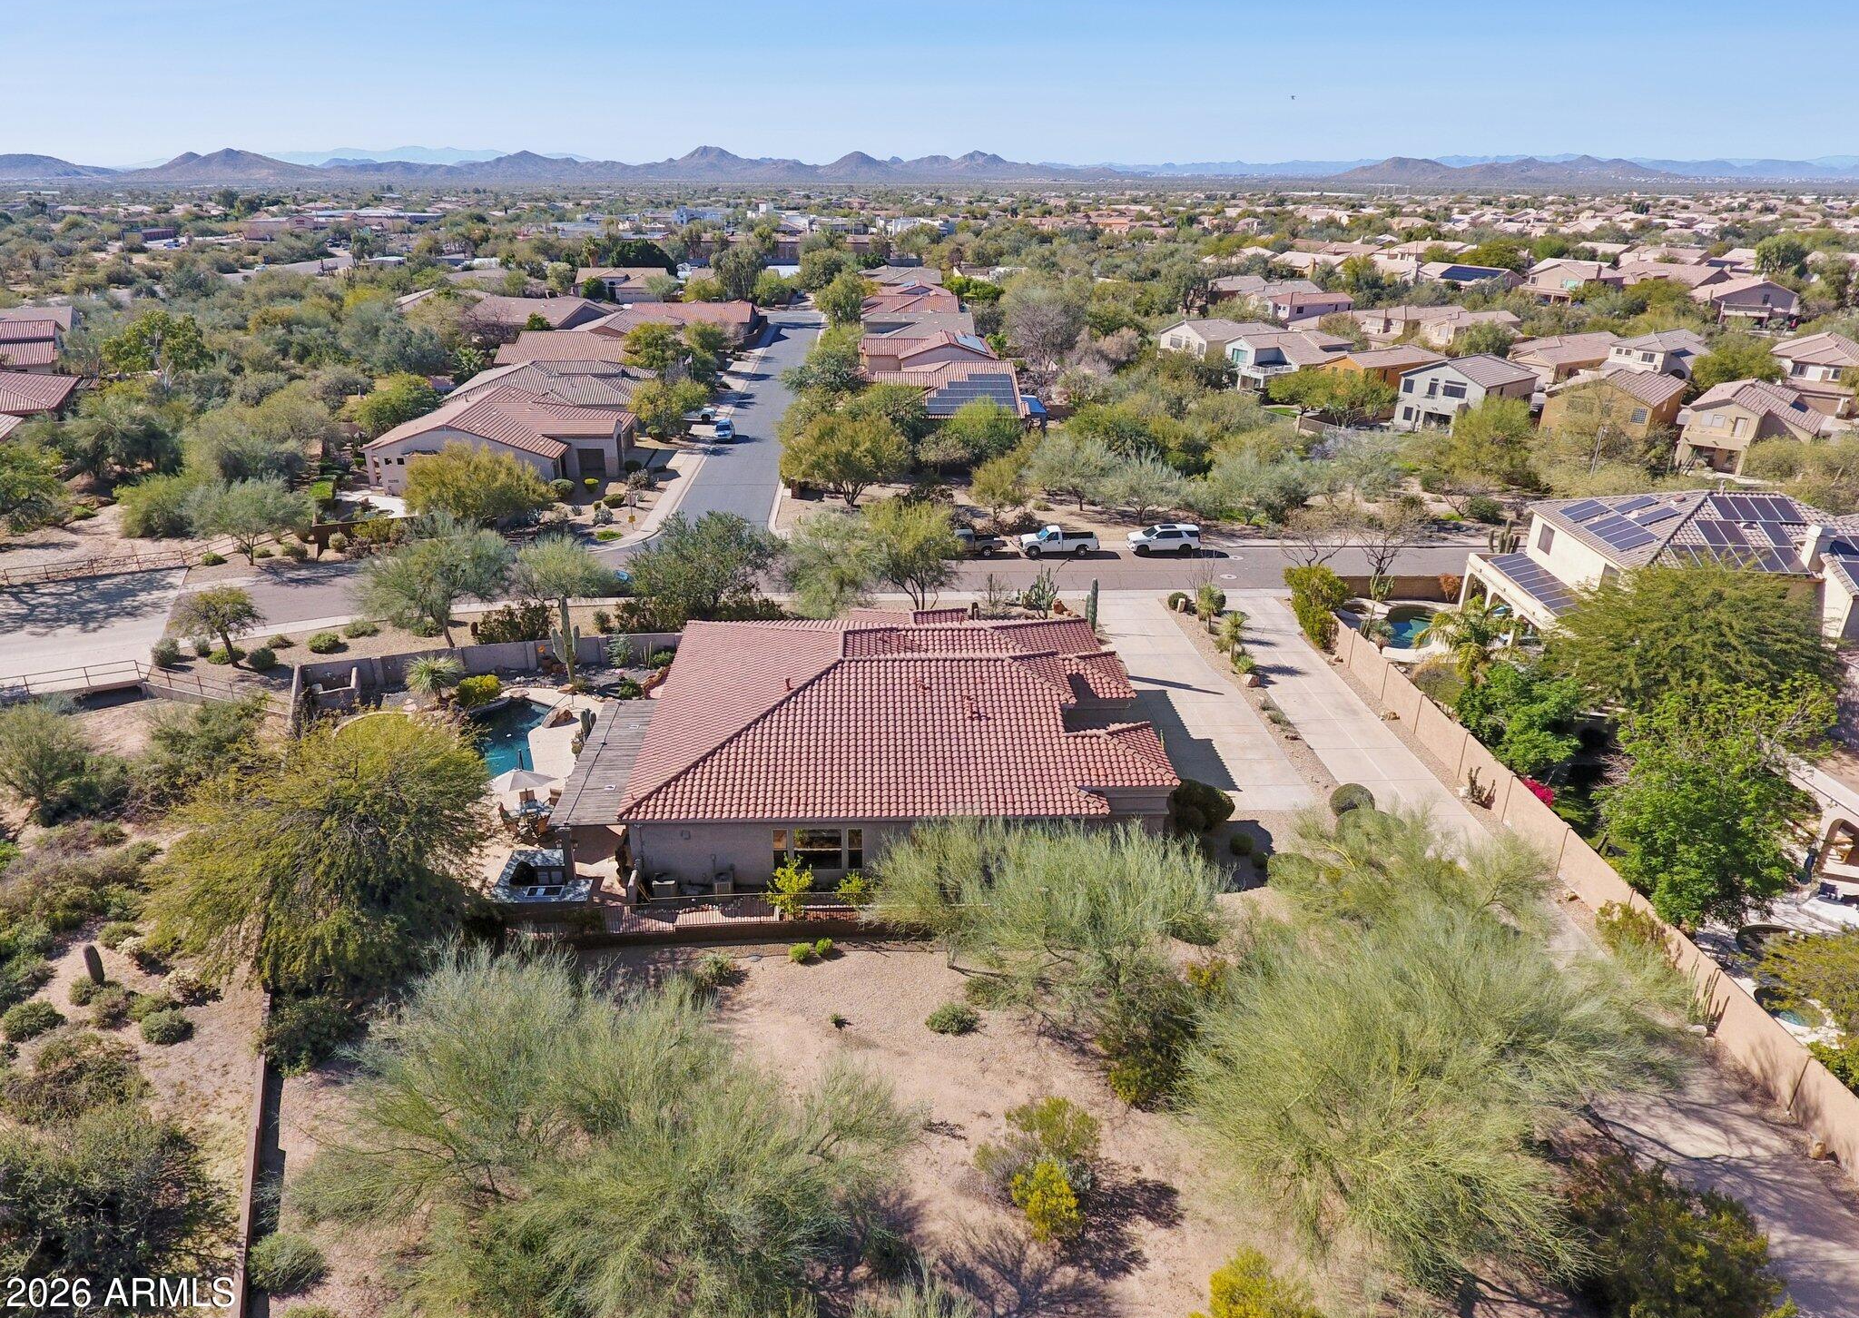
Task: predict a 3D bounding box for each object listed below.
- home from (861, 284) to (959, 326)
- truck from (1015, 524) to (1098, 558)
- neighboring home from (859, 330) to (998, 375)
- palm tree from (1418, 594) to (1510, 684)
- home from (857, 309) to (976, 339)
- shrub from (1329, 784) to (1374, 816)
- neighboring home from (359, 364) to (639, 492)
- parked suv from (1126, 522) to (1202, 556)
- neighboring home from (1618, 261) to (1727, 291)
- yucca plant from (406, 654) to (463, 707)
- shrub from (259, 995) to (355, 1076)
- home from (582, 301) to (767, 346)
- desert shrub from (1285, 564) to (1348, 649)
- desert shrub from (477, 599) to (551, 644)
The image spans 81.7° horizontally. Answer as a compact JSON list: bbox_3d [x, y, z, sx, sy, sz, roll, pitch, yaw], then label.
[{"bbox_3d":[-3.800,-62.378,192.844,18.000,5.500,17.000,-1,24,-3],"label":"home"},{"bbox_3d":[9.430,-8.689,78.171,5.770,1.950,2.030,-2,24,-4],"label":"truck"},{"bbox_3d":[-0.200,-42.479,149.189,18.600,5.300,17.000,0,24,0],"label":"neighboring home"},{"bbox_3d":[28.300,-0.944,56.795,4.500,4.800,4.500,0,24,0],"label":"palm tree"},{"bbox_3d":[-1.800,-50.448,166.192,18.500,5.500,17.000,-1,24,-3],"label":"home"},{"bbox_3d":[17.550,5.914,44.693,1.800,1.400,1.800,0,24,0],"label":"shrub"},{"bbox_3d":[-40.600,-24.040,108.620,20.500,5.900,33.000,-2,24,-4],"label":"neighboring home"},{"bbox_3d":[17.150,-8.871,78.638,5.300,1.900,2.050,-2,24,-4],"label":"parked suv"},{"bbox_3d":[156.000,-78.770,227.650,17.500,8.200,20.500,-12,27,-24],"label":"neighboring home"},{"bbox_3d":[-24.607,1.120,53.442,2.650,2.600,2.650,0,24,0],"label":"yucca plant"},{"bbox_3d":[-18.641,11.345,32.251,2.530,1.950,2.403,0,24,0],"label":"shrub"},{"bbox_3d":[-40.600,-55.063,176.972,24.500,5.500,26.000,0,24,0],"label":"home"},{"bbox_3d":[23.300,-3.210,64.690,3.300,2.800,5.200,0,24,0],"label":"desert shrub"},{"bbox_3d":[-24.100,-1.988,62.246,4.200,2.450,3.200,0,24,0],"label":"desert shrub"}]

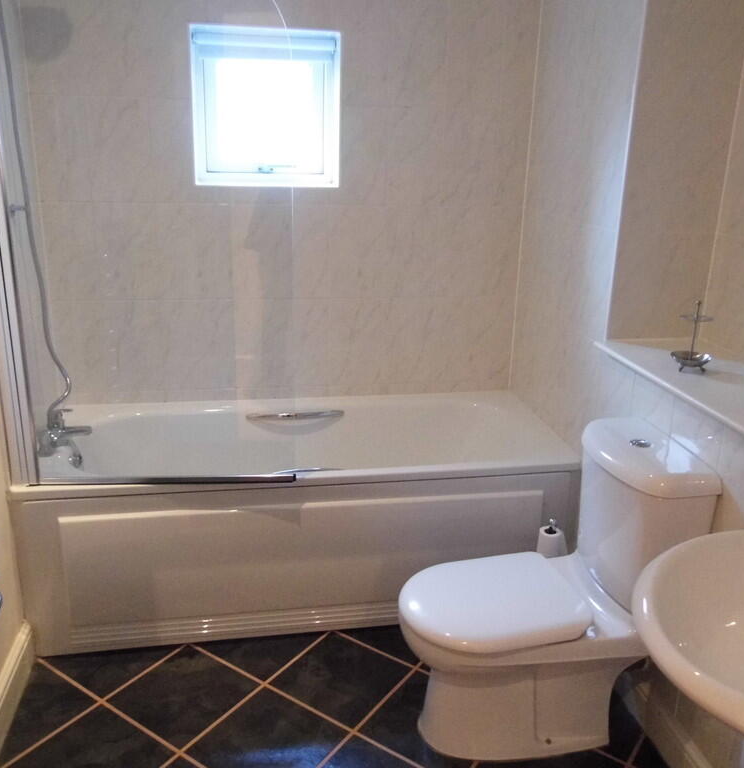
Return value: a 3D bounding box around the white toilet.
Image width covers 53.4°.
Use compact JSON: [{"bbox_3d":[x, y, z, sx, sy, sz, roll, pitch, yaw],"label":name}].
[{"bbox_3d":[0.397,0.540,1.842,0.678,0.792,0.379,-2,18,-10],"label":"white toilet"}]

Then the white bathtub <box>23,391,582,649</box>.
[{"bbox_3d":[-0.223,0.421,2.589,1.687,0.544,0.722,-2,18,-10],"label":"white bathtub"}]

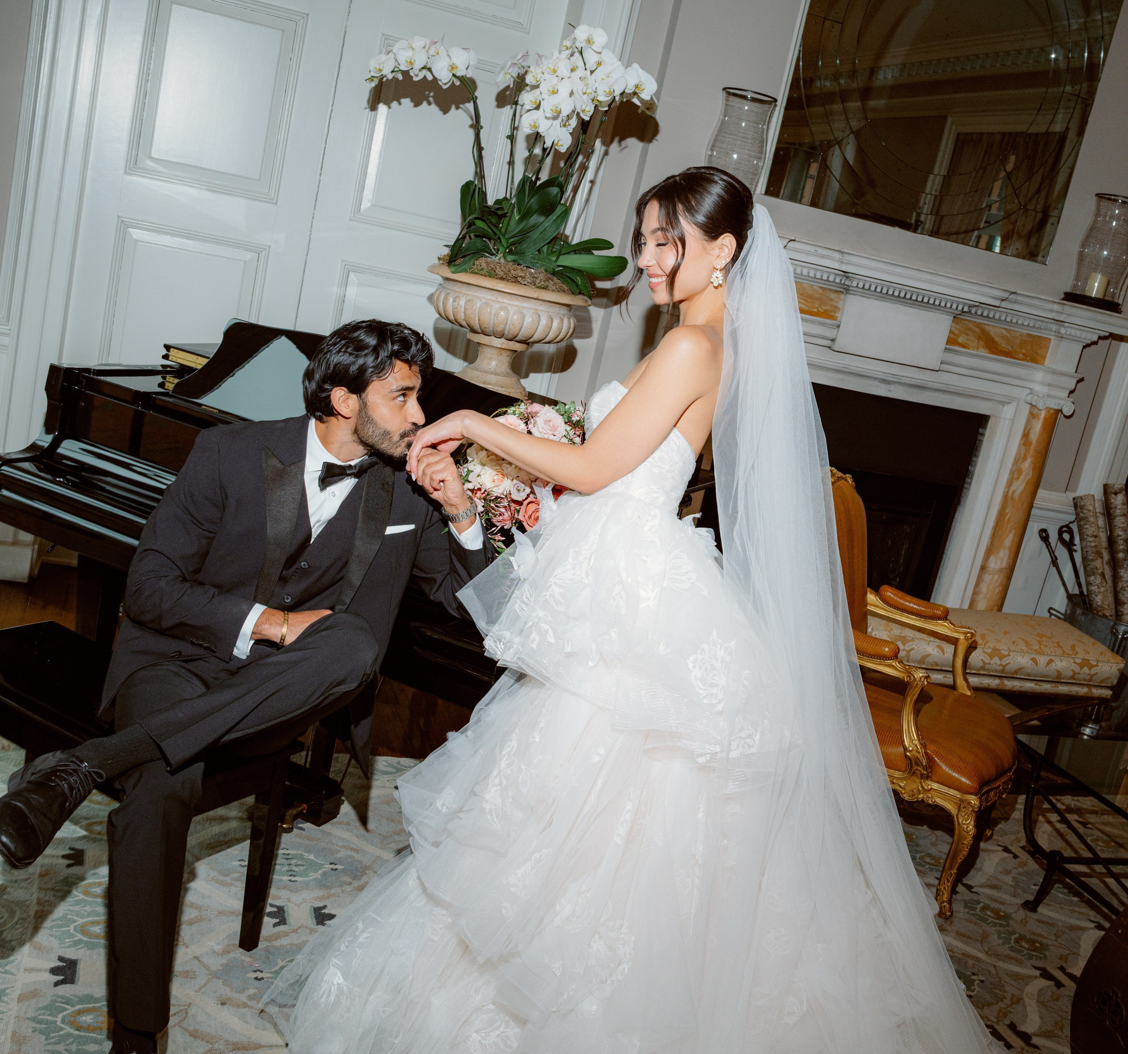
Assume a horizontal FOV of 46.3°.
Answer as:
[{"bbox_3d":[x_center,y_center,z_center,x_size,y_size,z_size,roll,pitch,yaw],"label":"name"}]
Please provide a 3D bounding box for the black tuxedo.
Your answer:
[{"bbox_3d":[-0.520,0.288,2.415,0.660,1.030,0.720,5,15,-28],"label":"black tuxedo"}]

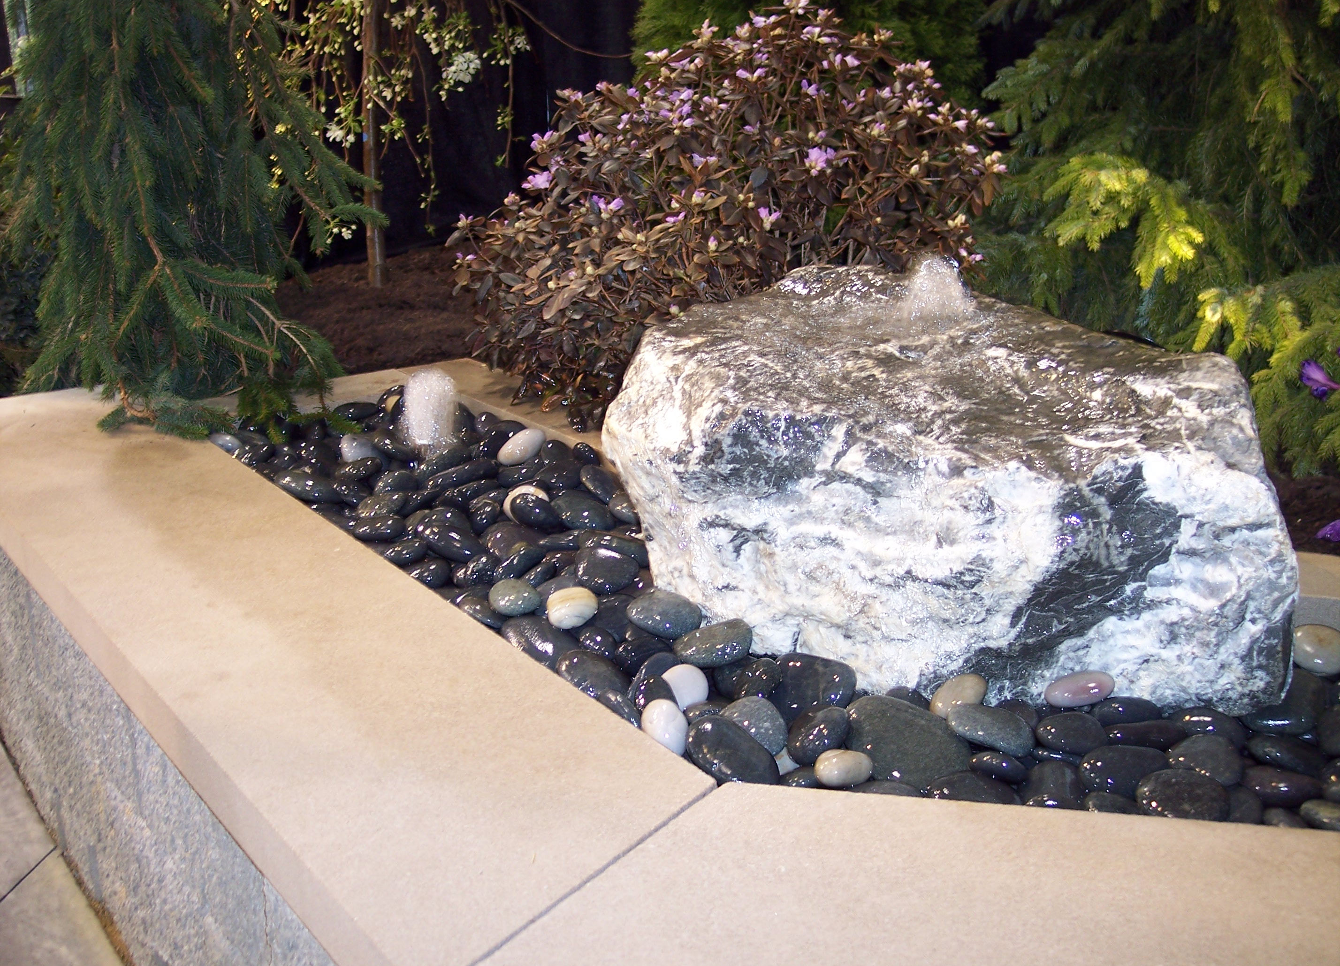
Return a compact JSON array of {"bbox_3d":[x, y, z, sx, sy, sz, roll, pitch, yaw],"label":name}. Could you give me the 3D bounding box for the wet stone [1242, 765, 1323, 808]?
[{"bbox_3d":[0.636,0.315,1.566,0.080,0.037,0.057,5,18,7],"label":"wet stone"}]

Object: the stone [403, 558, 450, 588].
[{"bbox_3d":[-0.366,0.136,2.242,0.084,0.043,0.062,-7,23,-8],"label":"stone"}]

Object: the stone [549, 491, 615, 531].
[{"bbox_3d":[-0.145,0.044,2.509,0.116,0.056,0.084,16,28,25],"label":"stone"}]

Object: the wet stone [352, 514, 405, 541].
[{"bbox_3d":[-0.470,0.072,2.432,0.083,0.039,0.060,-9,23,-15],"label":"wet stone"}]

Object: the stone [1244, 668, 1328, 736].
[{"bbox_3d":[0.716,0.251,1.753,0.104,0.052,0.106,-1,28,-3],"label":"stone"}]

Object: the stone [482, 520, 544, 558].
[{"bbox_3d":[-0.245,0.091,2.380,0.114,0.056,0.082,26,34,36],"label":"stone"}]

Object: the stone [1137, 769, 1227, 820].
[{"bbox_3d":[0.483,0.294,1.421,0.083,0.043,0.062,4,25,21],"label":"stone"}]

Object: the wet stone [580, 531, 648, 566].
[{"bbox_3d":[-0.076,0.094,2.118,0.102,0.049,0.067,10,22,4],"label":"wet stone"}]

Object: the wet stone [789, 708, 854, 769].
[{"bbox_3d":[0.172,0.293,1.742,0.085,0.046,0.060,-38,43,-21],"label":"wet stone"}]

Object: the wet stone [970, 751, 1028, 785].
[{"bbox_3d":[0.329,0.285,1.508,0.060,0.030,0.041,18,10,23],"label":"wet stone"}]

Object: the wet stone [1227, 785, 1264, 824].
[{"bbox_3d":[0.614,0.354,1.632,0.066,0.038,0.052,2,27,0],"label":"wet stone"}]

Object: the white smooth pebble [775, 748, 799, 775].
[{"bbox_3d":[0.130,0.322,1.741,0.058,0.039,0.046,2,16,0],"label":"white smooth pebble"}]

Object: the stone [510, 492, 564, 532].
[{"bbox_3d":[-0.203,0.044,2.296,0.092,0.043,0.065,28,26,17],"label":"stone"}]

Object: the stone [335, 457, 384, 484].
[{"bbox_3d":[-0.605,-0.026,2.944,0.102,0.041,0.070,-25,25,-38],"label":"stone"}]

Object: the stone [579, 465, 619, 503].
[{"bbox_3d":[-0.112,0.003,2.438,0.093,0.039,0.062,46,29,15],"label":"stone"}]

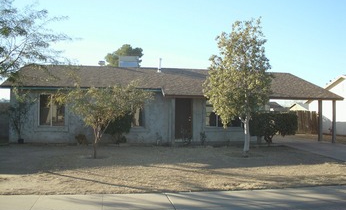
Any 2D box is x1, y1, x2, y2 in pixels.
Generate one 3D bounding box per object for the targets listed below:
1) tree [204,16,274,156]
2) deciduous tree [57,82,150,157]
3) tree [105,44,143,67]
[{"bbox_3d":[2.314,-0.644,13.677,2.510,4.950,2.500,1,-1,-10],"label":"tree"},{"bbox_3d":[-2.236,0.496,12.612,3.110,2.550,2.800,1,-1,-10],"label":"deciduous tree"},{"bbox_3d":[-5.404,-2.235,41.984,4.800,8.870,4.800,1,-1,-10],"label":"tree"}]

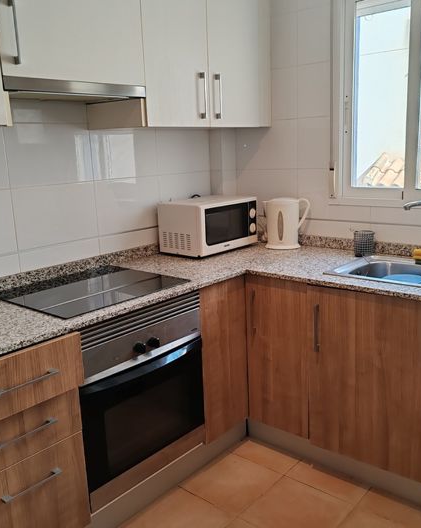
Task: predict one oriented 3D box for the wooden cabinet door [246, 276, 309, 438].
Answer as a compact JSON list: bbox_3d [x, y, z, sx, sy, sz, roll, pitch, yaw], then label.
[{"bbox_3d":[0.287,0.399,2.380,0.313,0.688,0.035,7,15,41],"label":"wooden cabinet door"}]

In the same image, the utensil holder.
[{"bbox_3d":[0.724,-0.098,2.589,0.100,0.110,0.100,8,16,40],"label":"utensil holder"}]

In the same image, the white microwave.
[{"bbox_3d":[-0.006,-0.202,2.852,0.300,0.252,0.460,8,16,40],"label":"white microwave"}]

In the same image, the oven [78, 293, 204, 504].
[{"bbox_3d":[-0.428,0.416,2.182,0.570,0.598,0.595,8,16,40],"label":"oven"}]

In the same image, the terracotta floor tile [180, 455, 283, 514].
[{"bbox_3d":[0.091,0.923,2.332,0.328,0.010,0.332,8,16,40],"label":"terracotta floor tile"}]

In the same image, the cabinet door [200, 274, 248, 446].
[{"bbox_3d":[0.061,0.407,2.385,0.022,0.688,0.288,7,15,41],"label":"cabinet door"}]

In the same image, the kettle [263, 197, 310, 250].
[{"bbox_3d":[0.389,-0.208,2.824,0.250,0.247,0.150,1,13,15],"label":"kettle"}]

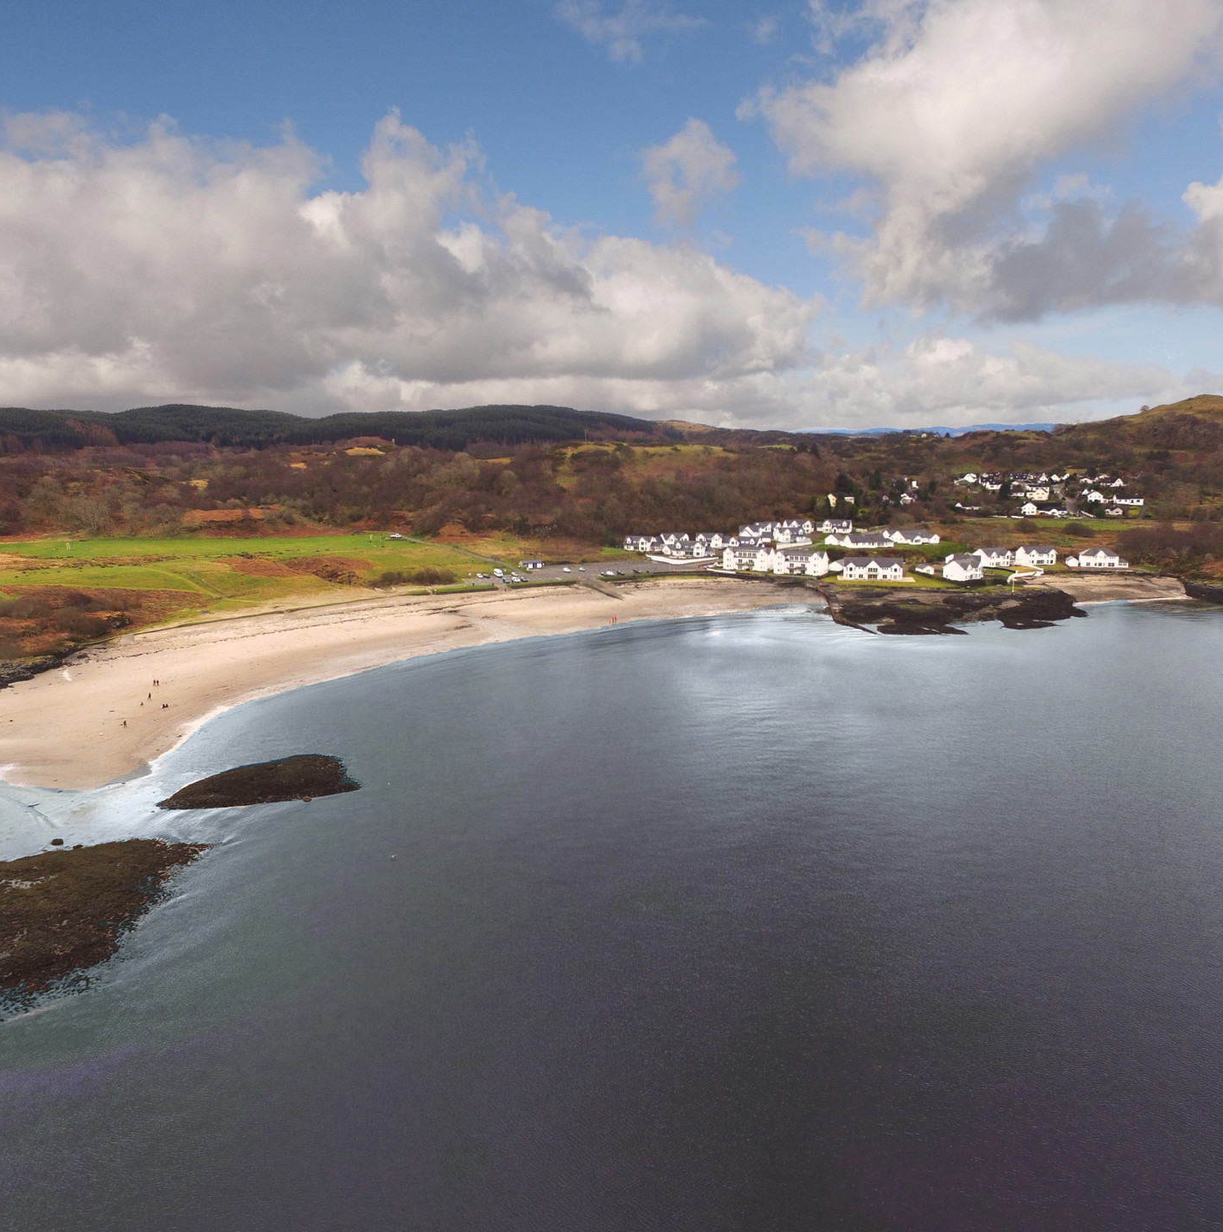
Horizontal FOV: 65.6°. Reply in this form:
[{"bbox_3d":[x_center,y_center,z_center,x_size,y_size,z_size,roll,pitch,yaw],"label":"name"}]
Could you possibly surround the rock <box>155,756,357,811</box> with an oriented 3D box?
[{"bbox_3d":[-62.800,29.300,169.500,32.500,2.400,21.500,-5,12,-28],"label":"rock"}]

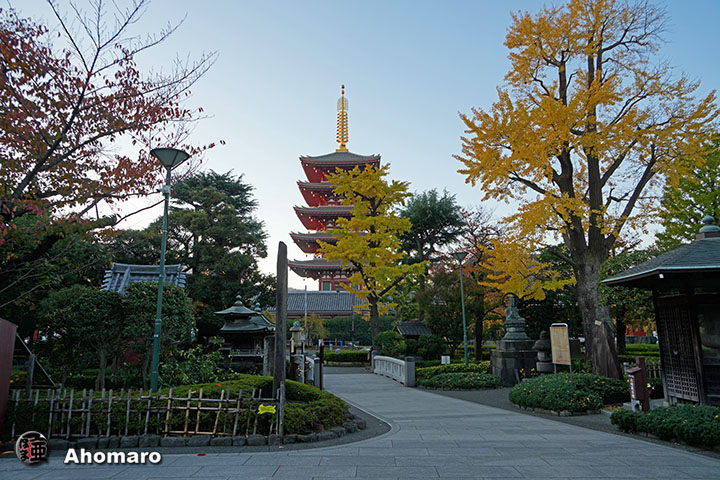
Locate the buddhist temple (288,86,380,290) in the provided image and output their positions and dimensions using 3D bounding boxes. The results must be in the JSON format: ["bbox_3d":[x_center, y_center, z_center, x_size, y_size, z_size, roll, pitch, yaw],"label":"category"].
[{"bbox_3d":[-3.525,-8.124,95.590,17.000,49.000,17.000,-1,-12,1],"label":"buddhist temple"}]

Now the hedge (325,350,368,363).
[{"bbox_3d":[-0.896,7.216,29.656,3.200,0.800,1.500,0,-12,0],"label":"hedge"}]

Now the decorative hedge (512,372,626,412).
[{"bbox_3d":[4.694,3.247,10.374,2.750,0.630,1.950,4,-11,-20],"label":"decorative hedge"}]

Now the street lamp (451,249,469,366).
[{"bbox_3d":[3.942,2.687,18.215,0.650,4.550,0.650,0,-11,0],"label":"street lamp"}]

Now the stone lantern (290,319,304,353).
[{"bbox_3d":[-2.733,4.683,20.991,0.650,2.200,0.650,0,-12,0],"label":"stone lantern"}]

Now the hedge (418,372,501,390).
[{"bbox_3d":[2.867,3.947,13.550,2.500,0.450,1.450,0,-11,0],"label":"hedge"}]

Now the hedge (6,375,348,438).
[{"bbox_3d":[-2.724,3.059,9.176,5.100,0.830,3.800,0,-12,-4],"label":"hedge"}]

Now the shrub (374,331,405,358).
[{"bbox_3d":[1.351,4.871,21.773,1.400,1.500,1.350,0,-11,0],"label":"shrub"}]

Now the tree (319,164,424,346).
[{"bbox_3d":[0.625,1.058,24.733,5.500,10.300,5.200,0,-11,0],"label":"tree"}]

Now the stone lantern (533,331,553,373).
[{"bbox_3d":[6.709,4.215,17.502,0.800,1.700,0.800,0,-12,0],"label":"stone lantern"}]

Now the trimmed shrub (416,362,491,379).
[{"bbox_3d":[3.613,5.057,18.354,2.950,0.570,1.500,0,-12,0],"label":"trimmed shrub"}]

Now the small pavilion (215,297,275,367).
[{"bbox_3d":[-5.291,4.336,22.086,2.600,3.450,2.600,1,-12,-8],"label":"small pavilion"}]

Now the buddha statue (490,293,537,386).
[{"bbox_3d":[4.643,2.977,14.648,1.300,2.750,1.300,4,-11,-20],"label":"buddha statue"}]

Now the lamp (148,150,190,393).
[{"bbox_3d":[-3.277,0.680,7.914,0.680,4.630,0.680,0,-11,0],"label":"lamp"}]

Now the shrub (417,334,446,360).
[{"bbox_3d":[3.775,5.817,25.343,1.600,1.550,1.500,0,-12,0],"label":"shrub"}]

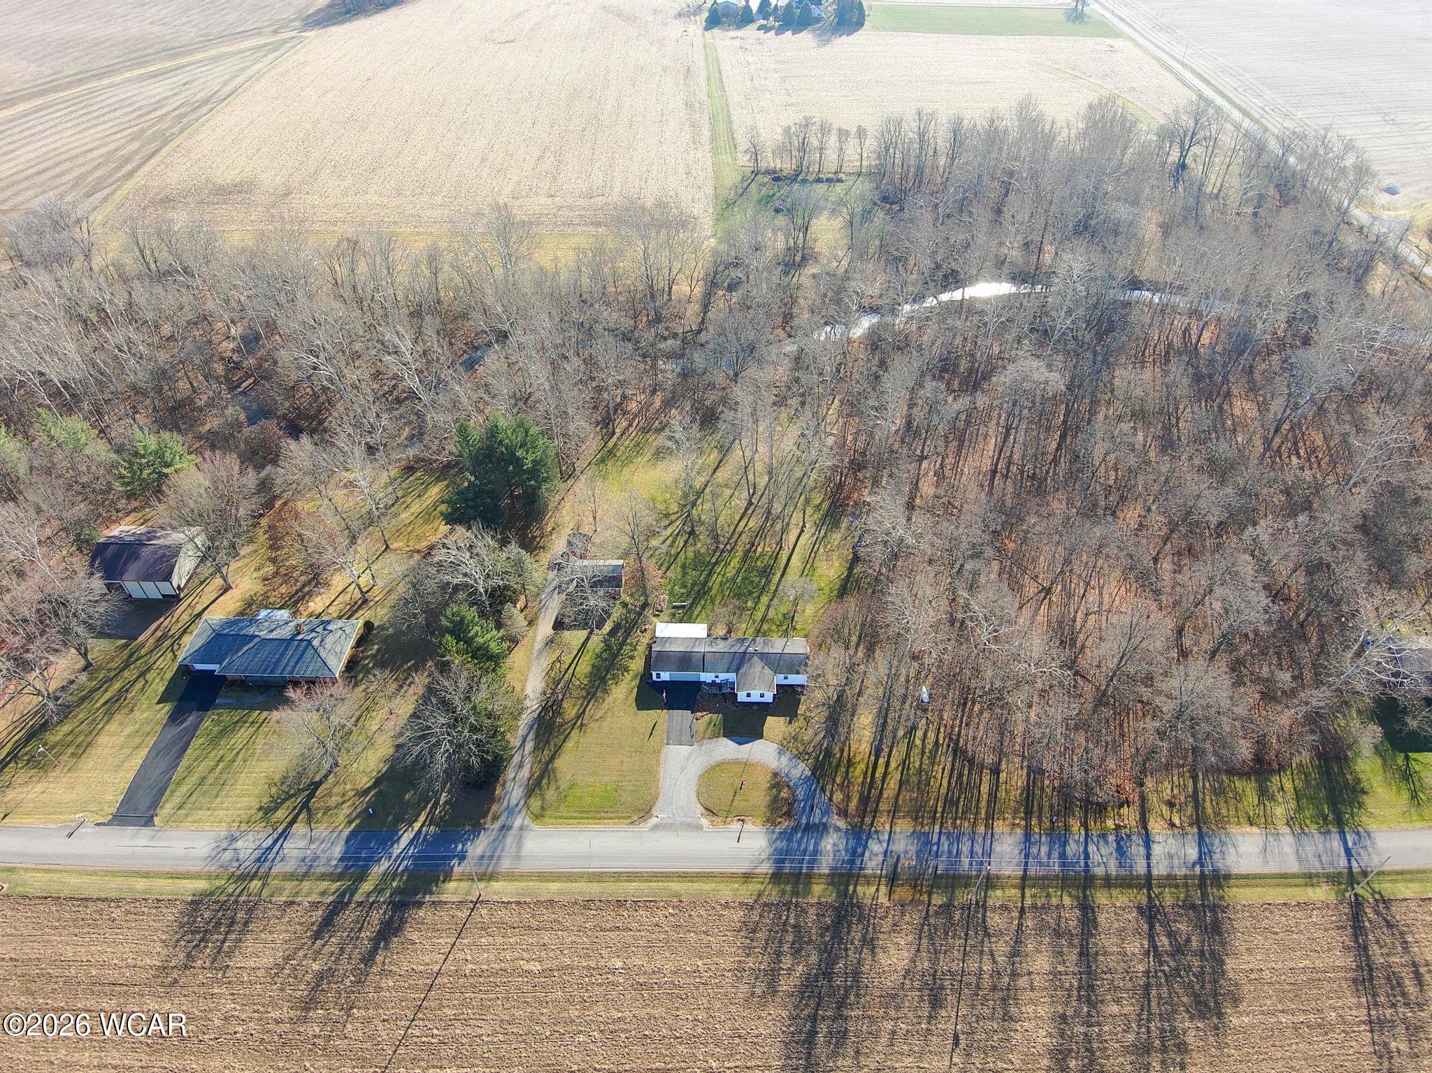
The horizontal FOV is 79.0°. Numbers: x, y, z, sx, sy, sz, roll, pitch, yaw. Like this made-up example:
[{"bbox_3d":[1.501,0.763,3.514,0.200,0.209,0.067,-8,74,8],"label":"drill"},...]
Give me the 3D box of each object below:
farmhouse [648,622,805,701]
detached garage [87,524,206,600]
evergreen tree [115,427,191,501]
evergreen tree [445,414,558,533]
[{"bbox_3d":[2.120,19.710,138.830,24.420,3.600,13.730,1,44,1],"label":"farmhouse"},{"bbox_3d":[-100.690,3.720,154.350,15.330,6.500,13.310,1,44,1],"label":"detached garage"},{"bbox_3d":[-107.170,-13.720,165.810,12.000,15.500,12.000,1,44,1],"label":"evergreen tree"},{"bbox_3d":[-39.340,-11.630,159.270,19.000,20.500,17.500,1,44,1],"label":"evergreen tree"}]

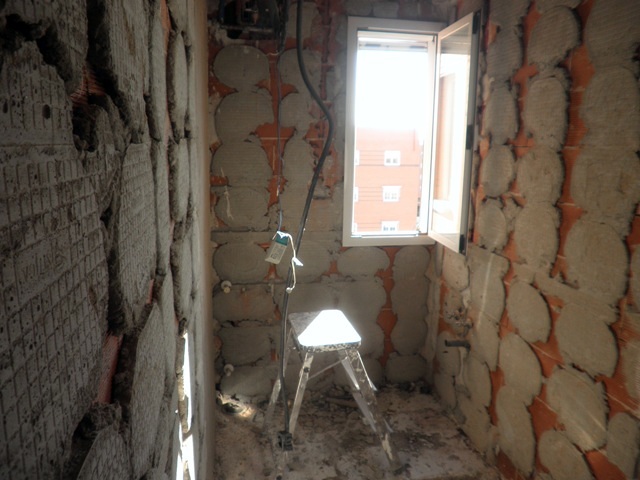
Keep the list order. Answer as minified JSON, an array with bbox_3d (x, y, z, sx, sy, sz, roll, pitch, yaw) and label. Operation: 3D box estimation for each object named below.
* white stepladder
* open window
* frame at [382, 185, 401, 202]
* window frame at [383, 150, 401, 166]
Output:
[{"bbox_3d":[0.041,0.714,2.368,0.565,0.625,0.465,-2,11,-11],"label":"white stepladder"},{"bbox_3d":[0.459,-0.539,2.516,0.566,1.245,0.490,-2,11,-10],"label":"open window"},{"bbox_3d":[5.615,-3.610,37.644,1.400,1.250,0.150,-2,11,-10],"label":"frame"},{"bbox_3d":[5.565,-6.291,37.105,1.360,1.200,0.150,-2,11,-10],"label":"window frame"}]

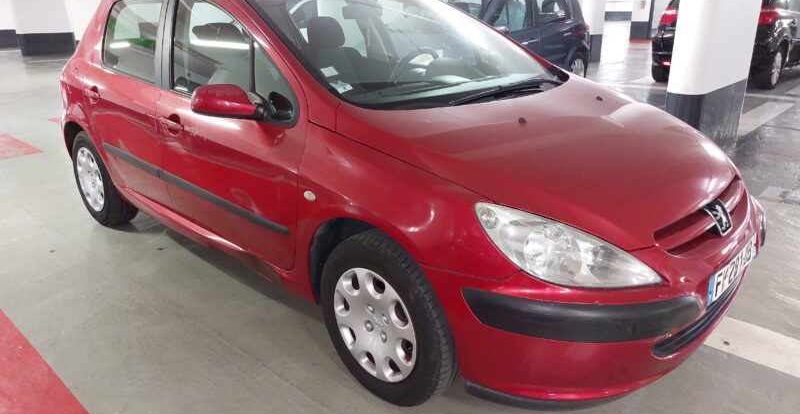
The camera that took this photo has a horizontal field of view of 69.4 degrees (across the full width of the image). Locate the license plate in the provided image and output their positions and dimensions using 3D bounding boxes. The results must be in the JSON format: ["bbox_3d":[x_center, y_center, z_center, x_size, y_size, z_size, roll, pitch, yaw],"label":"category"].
[{"bbox_3d":[1.133,0.201,1.967,0.020,0.110,0.520,9,20,43],"label":"license plate"}]

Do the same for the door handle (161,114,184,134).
[{"bbox_3d":[-1.064,-0.393,2.692,0.200,0.085,0.055,17,26,41],"label":"door handle"}]

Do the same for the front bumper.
[{"bbox_3d":[0.906,0.205,2.158,0.630,0.480,1.700,17,26,41],"label":"front bumper"}]

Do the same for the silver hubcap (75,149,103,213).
[{"bbox_3d":[-1.985,-0.176,3.725,0.414,0.414,0.050,17,25,40],"label":"silver hubcap"}]

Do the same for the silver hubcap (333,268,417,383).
[{"bbox_3d":[-0.091,0.413,2.033,0.414,0.414,0.050,18,26,42],"label":"silver hubcap"}]

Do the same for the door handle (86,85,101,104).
[{"bbox_3d":[-1.747,-0.645,3.296,0.190,0.085,0.055,17,26,41],"label":"door handle"}]

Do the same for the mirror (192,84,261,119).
[{"bbox_3d":[-0.654,-0.406,2.195,0.145,0.125,0.195,17,25,40],"label":"mirror"}]

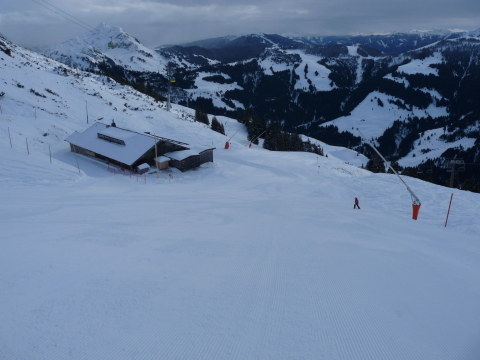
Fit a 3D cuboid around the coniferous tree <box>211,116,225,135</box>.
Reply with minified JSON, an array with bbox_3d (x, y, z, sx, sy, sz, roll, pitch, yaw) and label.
[{"bbox_3d":[-7.272,-17.355,121.000,4.400,6.200,4.400,0,18,0],"label":"coniferous tree"}]

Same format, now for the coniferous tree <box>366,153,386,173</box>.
[{"bbox_3d":[46.667,-5.470,128.000,6.300,7.800,6.000,0,18,0],"label":"coniferous tree"}]

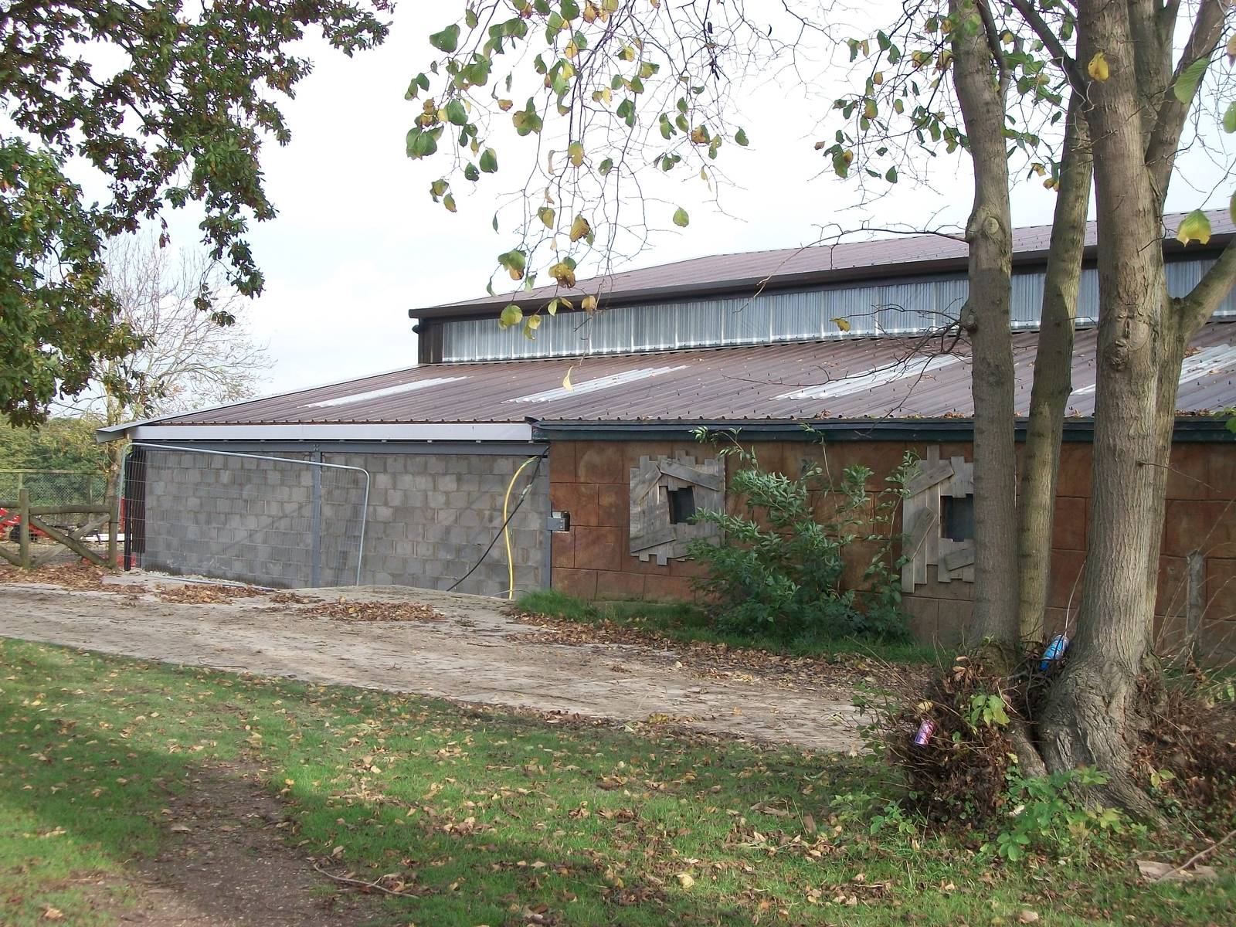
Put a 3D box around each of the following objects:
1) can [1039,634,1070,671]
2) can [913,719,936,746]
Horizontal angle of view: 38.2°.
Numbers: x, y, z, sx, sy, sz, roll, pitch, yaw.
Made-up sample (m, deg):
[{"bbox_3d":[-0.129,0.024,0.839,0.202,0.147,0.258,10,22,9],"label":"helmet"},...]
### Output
[{"bbox_3d":[2.080,0.896,8.500,0.067,0.205,0.067,35,-23,15],"label":"can"},{"bbox_3d":[1.428,1.252,8.300,0.066,0.115,0.064,21,-17,7],"label":"can"}]

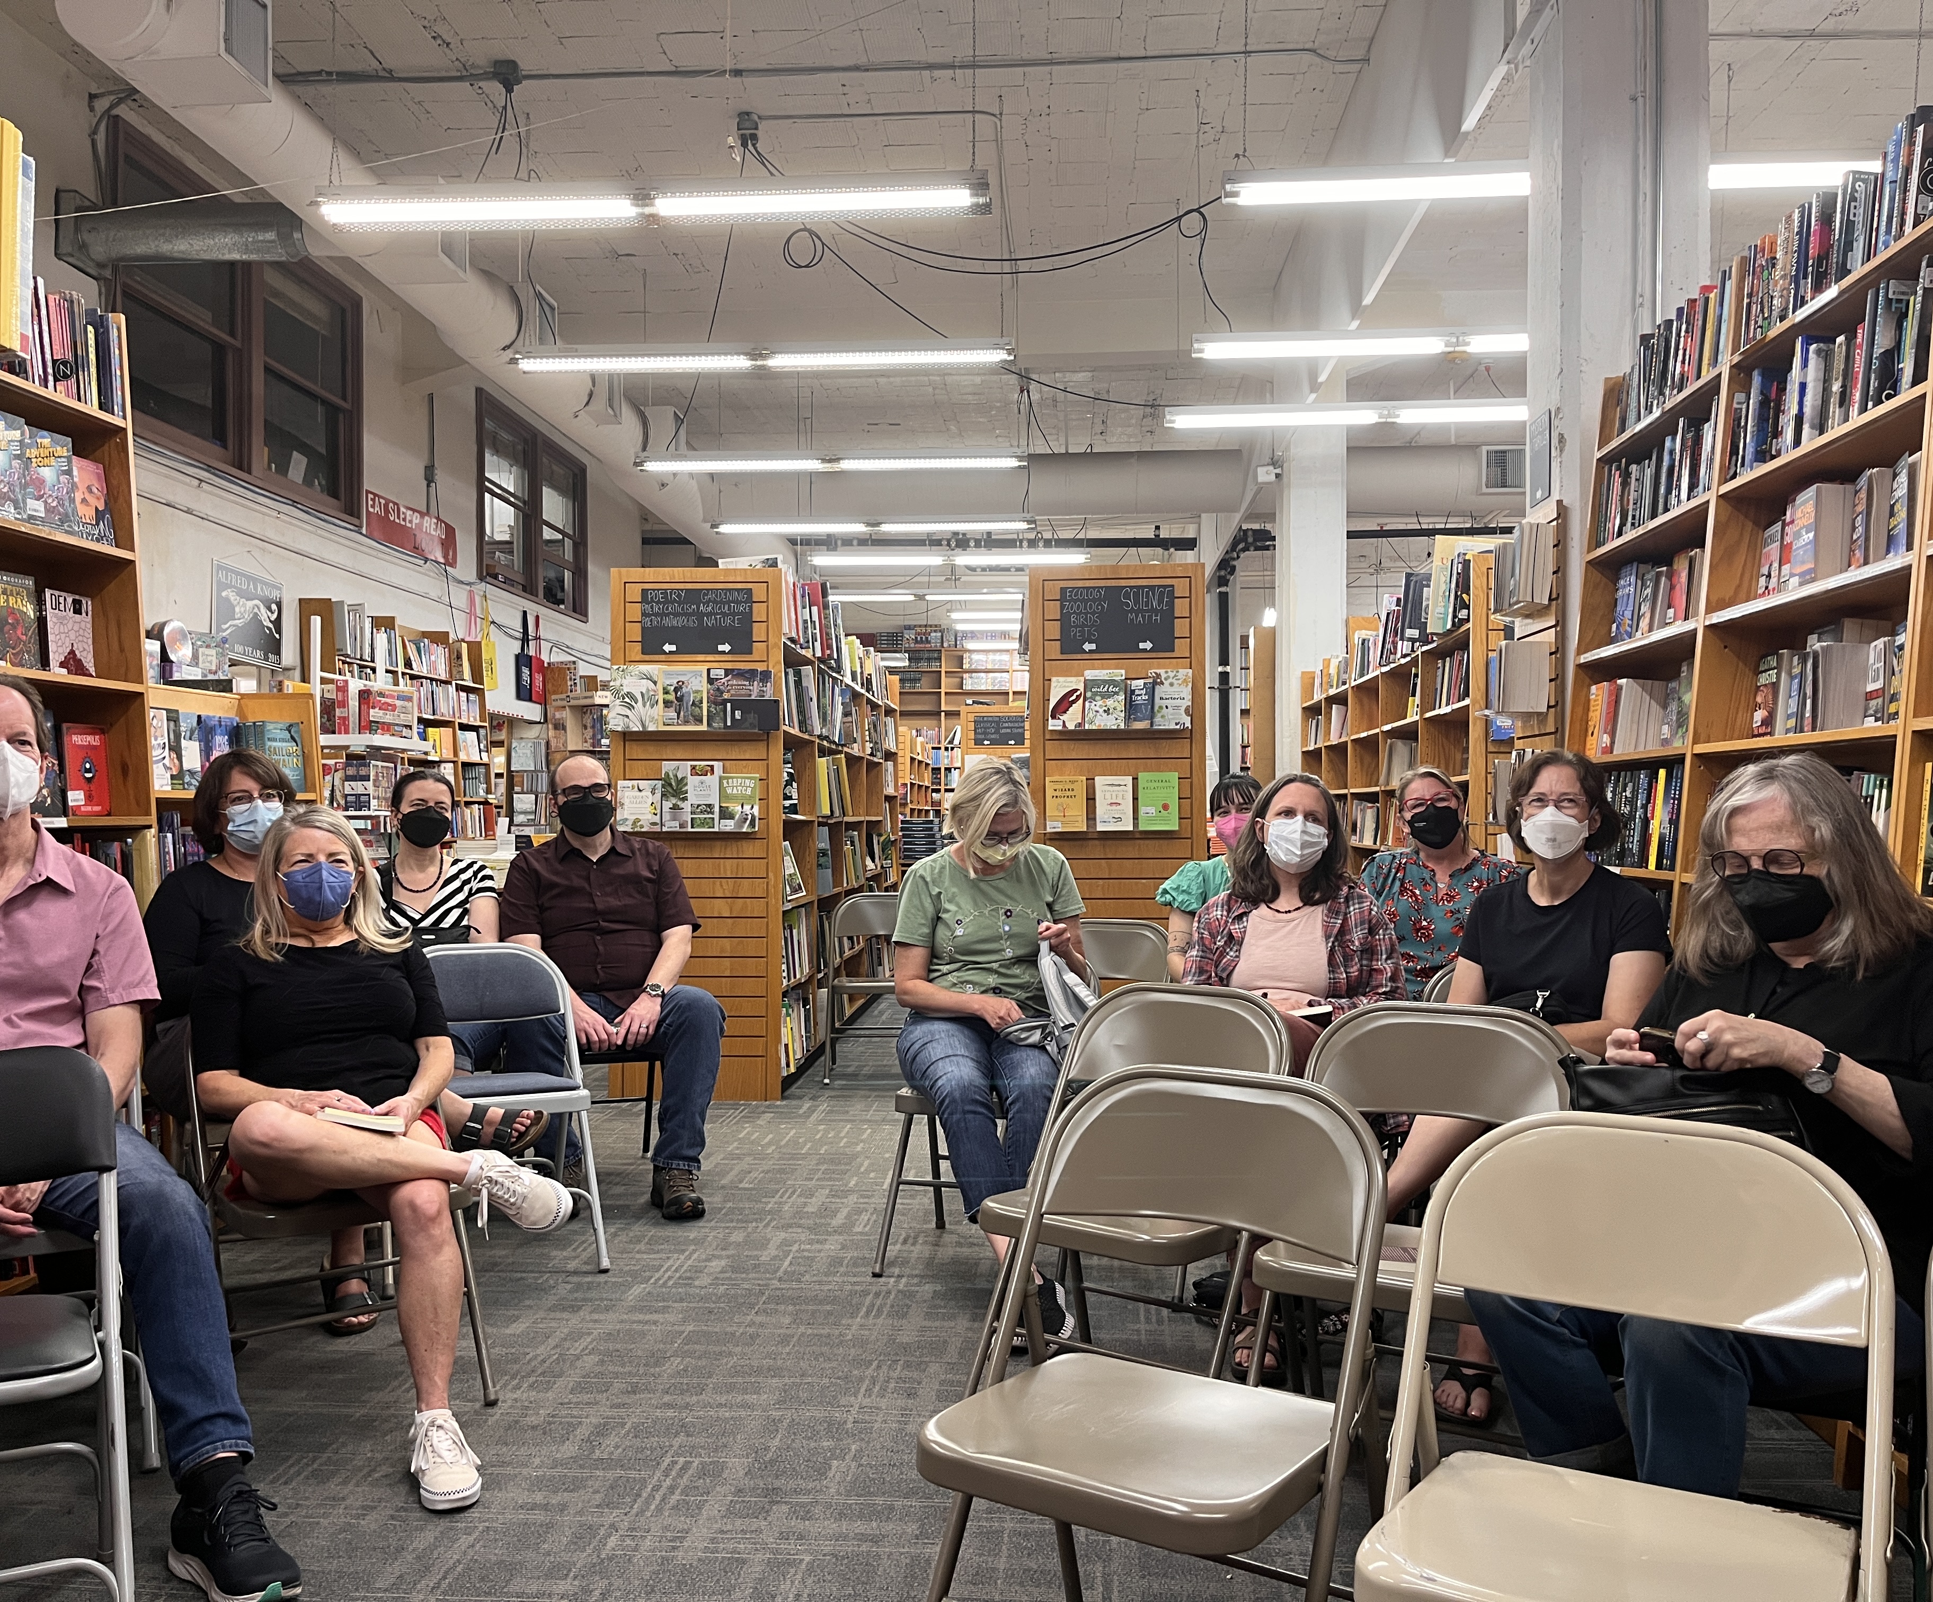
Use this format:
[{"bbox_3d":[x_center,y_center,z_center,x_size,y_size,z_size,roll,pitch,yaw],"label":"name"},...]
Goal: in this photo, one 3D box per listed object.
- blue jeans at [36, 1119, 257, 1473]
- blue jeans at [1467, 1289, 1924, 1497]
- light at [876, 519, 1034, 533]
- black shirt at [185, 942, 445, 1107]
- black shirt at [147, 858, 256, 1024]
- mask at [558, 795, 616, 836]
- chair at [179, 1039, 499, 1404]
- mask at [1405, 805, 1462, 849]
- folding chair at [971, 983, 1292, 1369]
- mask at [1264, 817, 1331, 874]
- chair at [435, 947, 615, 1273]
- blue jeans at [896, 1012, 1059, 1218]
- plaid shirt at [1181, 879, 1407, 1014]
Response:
[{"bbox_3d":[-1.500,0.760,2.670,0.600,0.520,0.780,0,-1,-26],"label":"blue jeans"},{"bbox_3d":[1.109,0.777,2.423,0.620,0.540,0.460,0,-1,-29],"label":"blue jeans"},{"bbox_3d":[-0.087,-2.059,12.000,1.210,0.100,0.170,0,-1,4],"label":"light"},{"bbox_3d":[-1.230,0.470,3.080,0.480,0.440,0.320,0,-1,-26],"label":"black shirt"},{"bbox_3d":[-1.630,0.415,3.680,0.480,0.560,0.330,0,-1,-27],"label":"black shirt"},{"bbox_3d":[-1.112,0.044,4.700,0.160,0.120,0.090,0,-1,-22],"label":"mask"},{"bbox_3d":[-1.185,0.752,3.029,0.455,0.755,0.480,0,-1,-38],"label":"chair"},{"bbox_3d":[1.238,0.069,4.250,0.150,0.120,0.090,-11,-1,16],"label":"mask"},{"bbox_3d":[0.300,0.760,2.910,0.460,0.790,0.500,0,-1,33],"label":"folding chair"},{"bbox_3d":[0.719,0.096,3.480,0.134,0.125,0.085,0,-1,5],"label":"mask"},{"bbox_3d":[-1.210,0.755,4.090,0.460,0.790,0.500,0,-1,-28],"label":"chair"},{"bbox_3d":[0.045,0.710,3.800,0.420,0.440,0.700,0,0,3],"label":"blue jeans"},{"bbox_3d":[0.732,0.441,3.580,0.490,0.540,0.320,0,-1,13],"label":"plaid shirt"}]

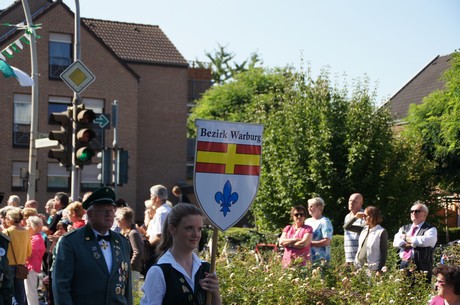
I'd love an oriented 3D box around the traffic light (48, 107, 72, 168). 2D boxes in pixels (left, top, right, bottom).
[{"bbox_3d":[-2.706,-0.224,16.700,0.340,0.930,0.260,2,-3,-22],"label":"traffic light"}]

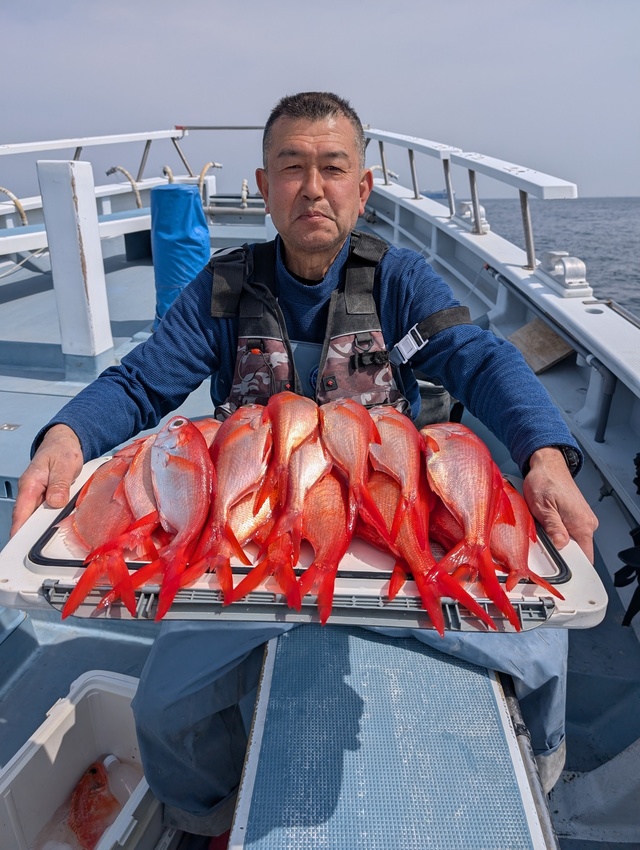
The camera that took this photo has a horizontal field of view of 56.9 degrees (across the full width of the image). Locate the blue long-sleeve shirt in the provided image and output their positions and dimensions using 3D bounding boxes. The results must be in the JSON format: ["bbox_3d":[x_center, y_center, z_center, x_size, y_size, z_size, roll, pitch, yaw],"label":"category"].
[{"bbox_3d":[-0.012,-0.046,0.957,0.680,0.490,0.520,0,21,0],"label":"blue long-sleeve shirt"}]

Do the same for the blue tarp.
[{"bbox_3d":[-0.627,-0.744,2.692,0.280,0.650,0.280,0,21,0],"label":"blue tarp"}]

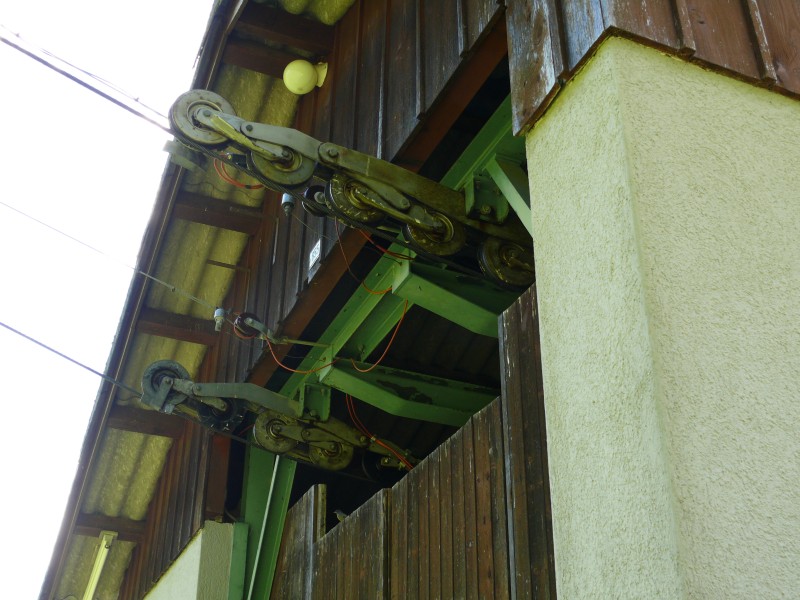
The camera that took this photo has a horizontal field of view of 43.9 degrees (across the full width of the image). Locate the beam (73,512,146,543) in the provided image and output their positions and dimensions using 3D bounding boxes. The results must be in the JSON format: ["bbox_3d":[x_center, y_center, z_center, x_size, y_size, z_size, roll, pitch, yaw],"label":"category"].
[{"bbox_3d":[-2.126,1.668,7.268,0.490,0.117,0.105,13,-54,-20],"label":"beam"}]

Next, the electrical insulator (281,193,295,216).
[{"bbox_3d":[-0.430,-0.362,3.807,0.048,0.106,0.048,0,-31,0],"label":"electrical insulator"}]

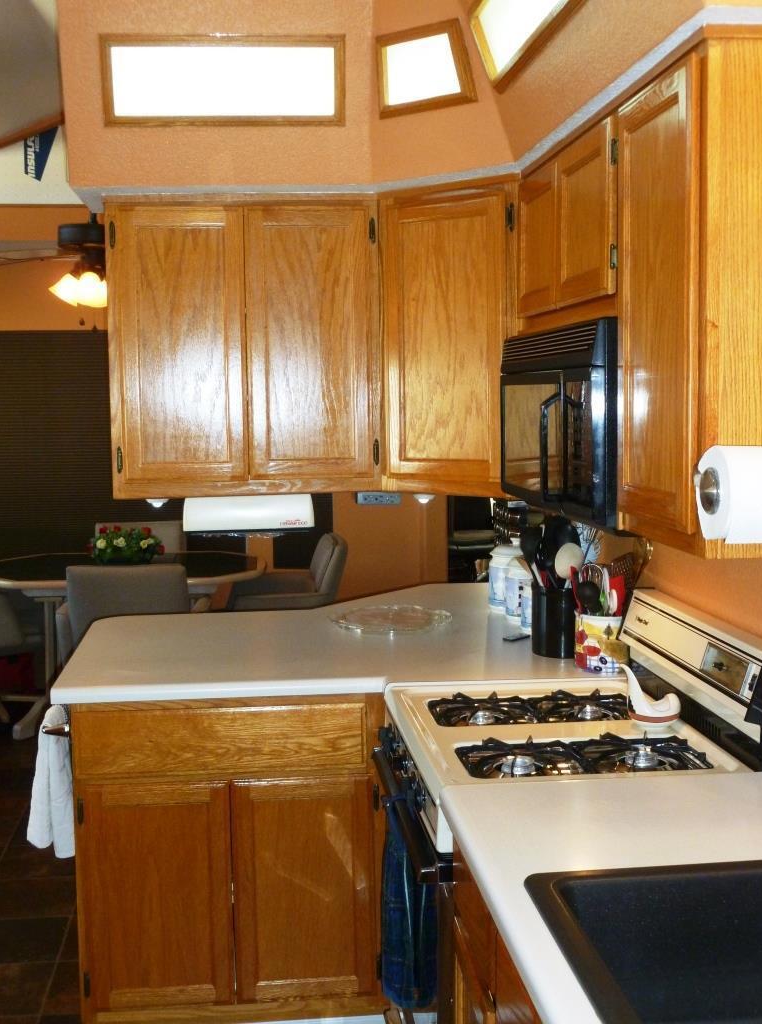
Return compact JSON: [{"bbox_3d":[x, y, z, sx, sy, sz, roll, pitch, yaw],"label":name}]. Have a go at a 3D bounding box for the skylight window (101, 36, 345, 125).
[{"bbox_3d":[-0.369,-1.019,2.736,0.570,0.200,0.050,-1,21,-7],"label":"skylight window"}]

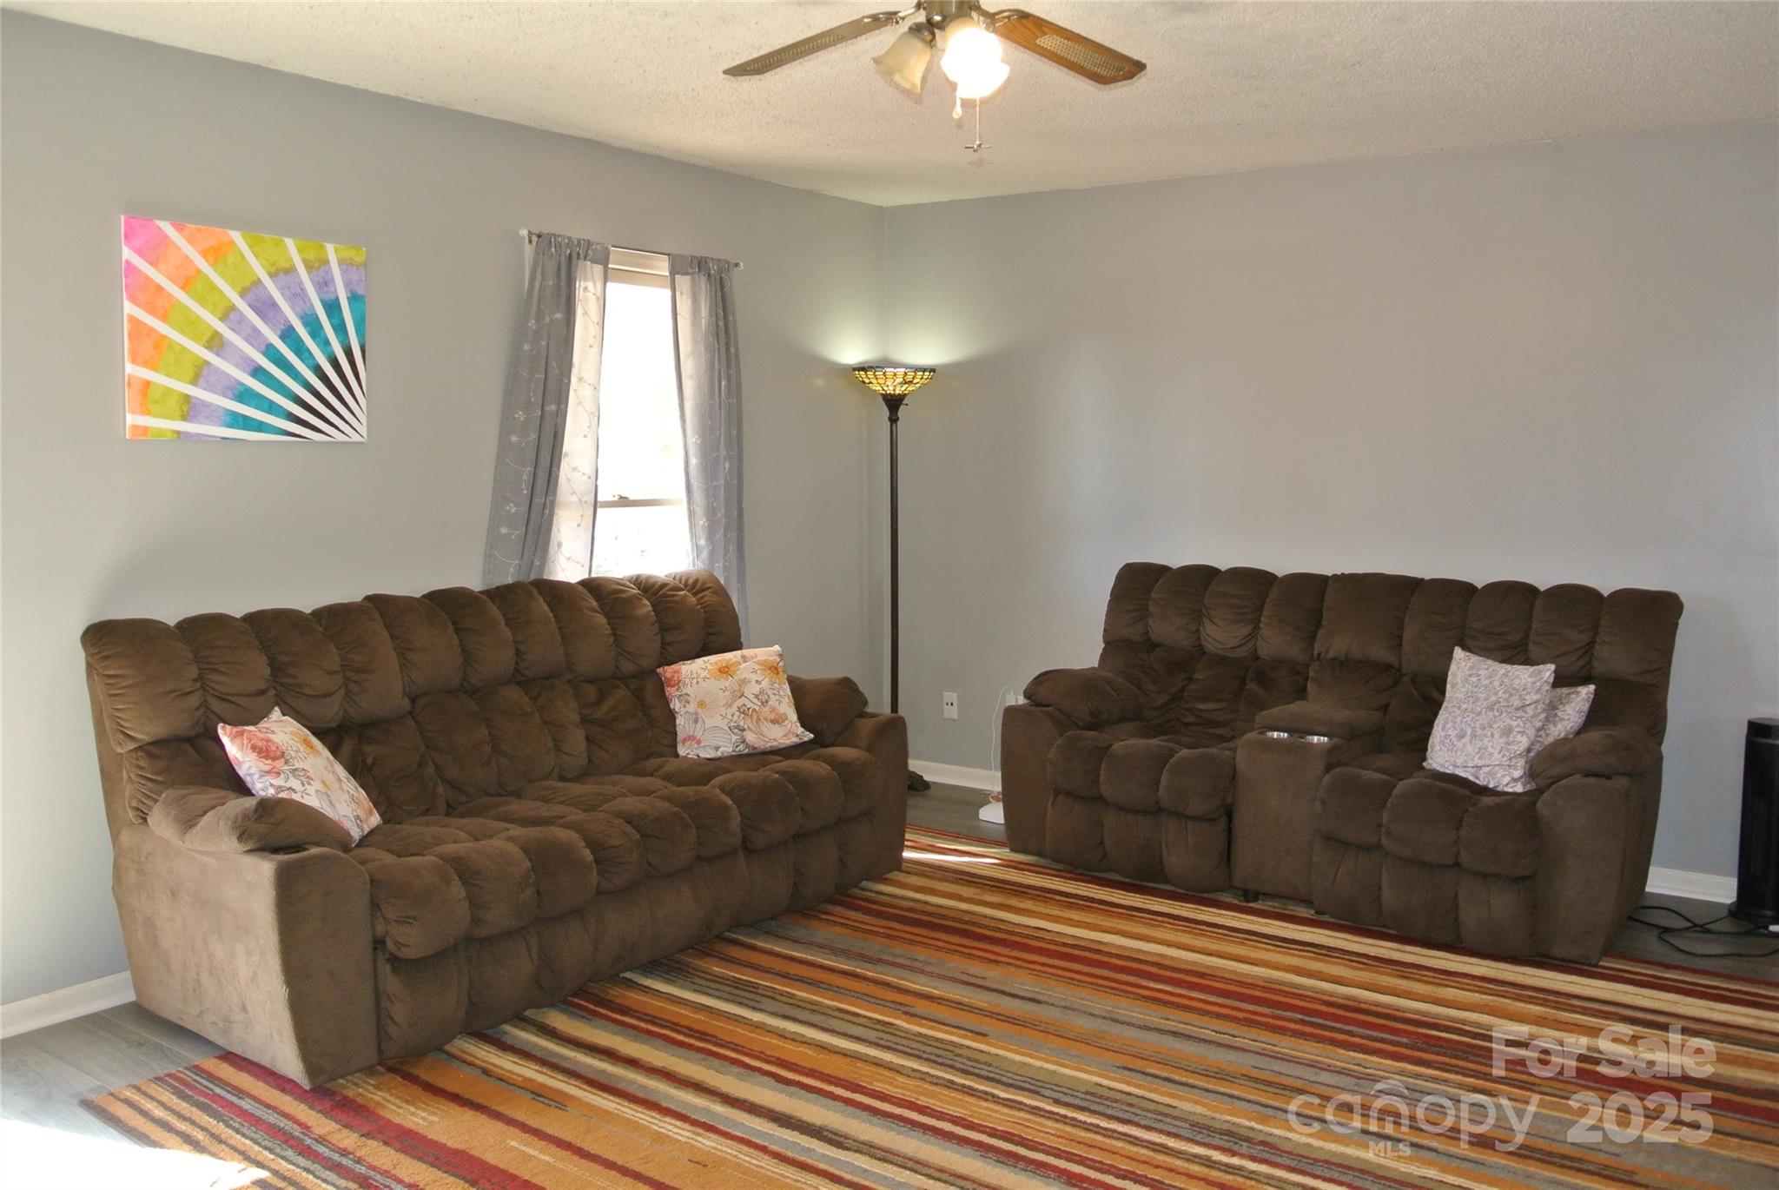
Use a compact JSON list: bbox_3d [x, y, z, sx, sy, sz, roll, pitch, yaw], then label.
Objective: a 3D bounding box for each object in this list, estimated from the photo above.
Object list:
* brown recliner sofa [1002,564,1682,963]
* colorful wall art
[{"bbox_3d":[1.427,0.446,4.709,1.980,0.990,0.900,5,8,37],"label":"brown recliner sofa"},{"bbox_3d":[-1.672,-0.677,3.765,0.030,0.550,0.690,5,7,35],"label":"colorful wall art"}]

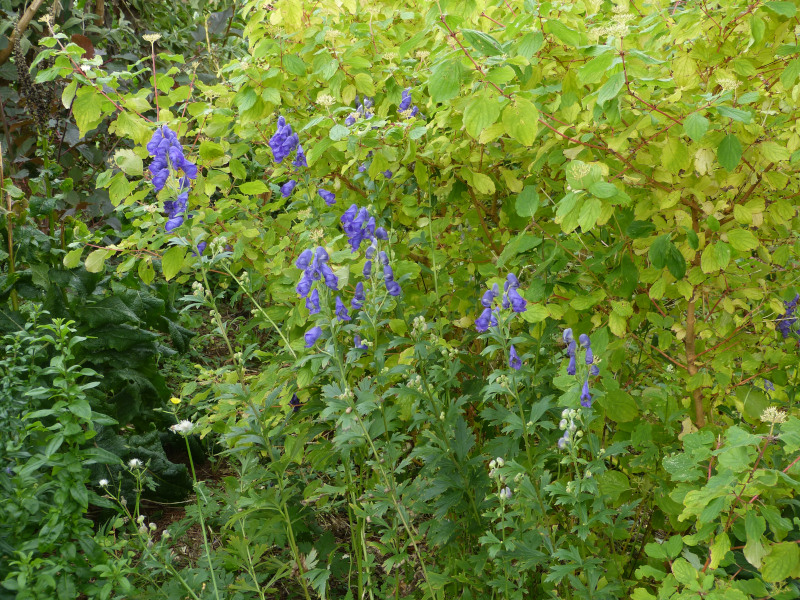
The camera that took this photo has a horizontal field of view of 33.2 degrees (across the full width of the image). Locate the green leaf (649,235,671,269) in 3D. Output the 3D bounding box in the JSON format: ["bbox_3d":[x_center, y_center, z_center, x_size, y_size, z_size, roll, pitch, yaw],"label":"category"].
[{"bbox_3d":[0.455,-0.085,2.350,0.035,0.060,0.016,16,-11,15],"label":"green leaf"}]

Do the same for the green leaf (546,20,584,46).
[{"bbox_3d":[0.275,-0.447,2.250,0.069,0.037,0.018,30,-17,11],"label":"green leaf"}]

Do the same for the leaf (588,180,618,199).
[{"bbox_3d":[0.334,-0.180,2.200,0.049,0.035,0.022,0,-24,0],"label":"leaf"}]

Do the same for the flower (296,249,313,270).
[{"bbox_3d":[-0.146,-0.062,2.050,0.023,0.034,0.025,22,7,43],"label":"flower"}]

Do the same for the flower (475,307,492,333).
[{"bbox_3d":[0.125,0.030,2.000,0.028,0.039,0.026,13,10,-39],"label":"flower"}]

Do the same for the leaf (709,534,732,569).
[{"bbox_3d":[0.453,0.355,1.900,0.025,0.052,0.016,18,-6,14],"label":"leaf"}]

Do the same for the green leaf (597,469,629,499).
[{"bbox_3d":[0.367,0.318,2.300,0.057,0.056,0.022,5,-19,2],"label":"green leaf"}]

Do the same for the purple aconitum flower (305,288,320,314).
[{"bbox_3d":[-0.133,0.002,2.050,0.021,0.038,0.024,-1,9,-9],"label":"purple aconitum flower"}]

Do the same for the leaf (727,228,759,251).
[{"bbox_3d":[0.614,-0.108,2.400,0.057,0.038,0.016,12,-14,9],"label":"leaf"}]

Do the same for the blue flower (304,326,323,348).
[{"bbox_3d":[-0.146,0.064,2.270,0.030,0.040,0.026,20,10,-26],"label":"blue flower"}]

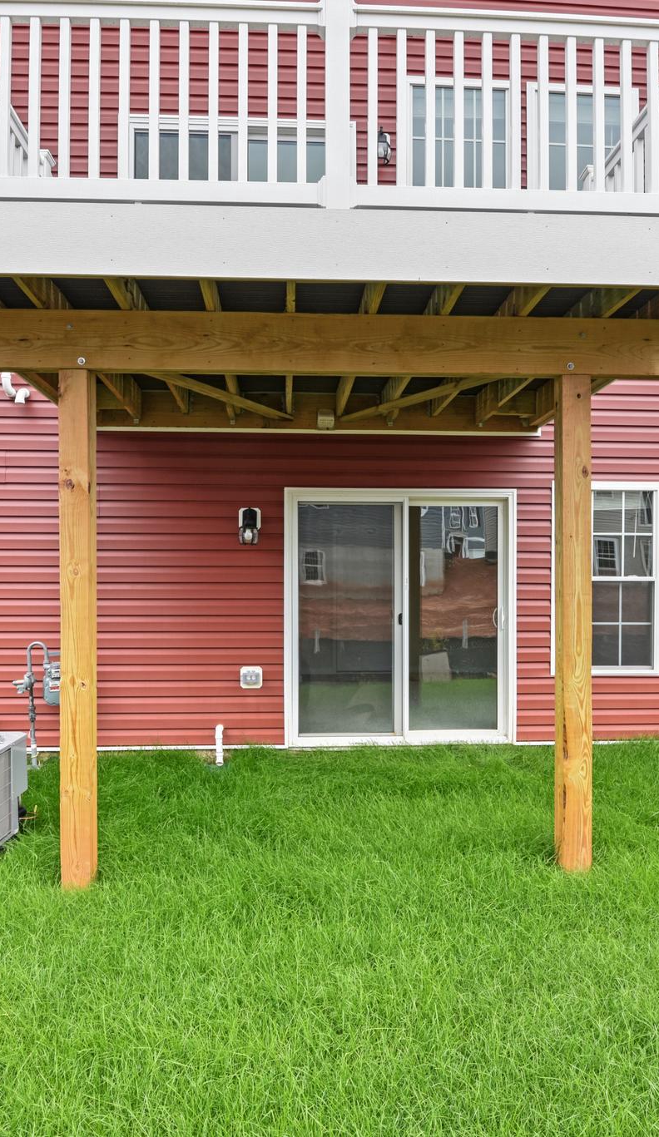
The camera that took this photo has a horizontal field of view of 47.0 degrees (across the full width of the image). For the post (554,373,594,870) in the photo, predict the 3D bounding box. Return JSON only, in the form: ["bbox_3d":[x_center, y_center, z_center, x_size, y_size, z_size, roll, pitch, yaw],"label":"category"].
[{"bbox_3d":[1.244,0.277,3.886,0.140,2.485,0.140,0,0,-4],"label":"post"}]

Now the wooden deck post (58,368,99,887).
[{"bbox_3d":[-1.233,0.292,3.734,0.140,2.500,0.140,0,0,-4],"label":"wooden deck post"}]

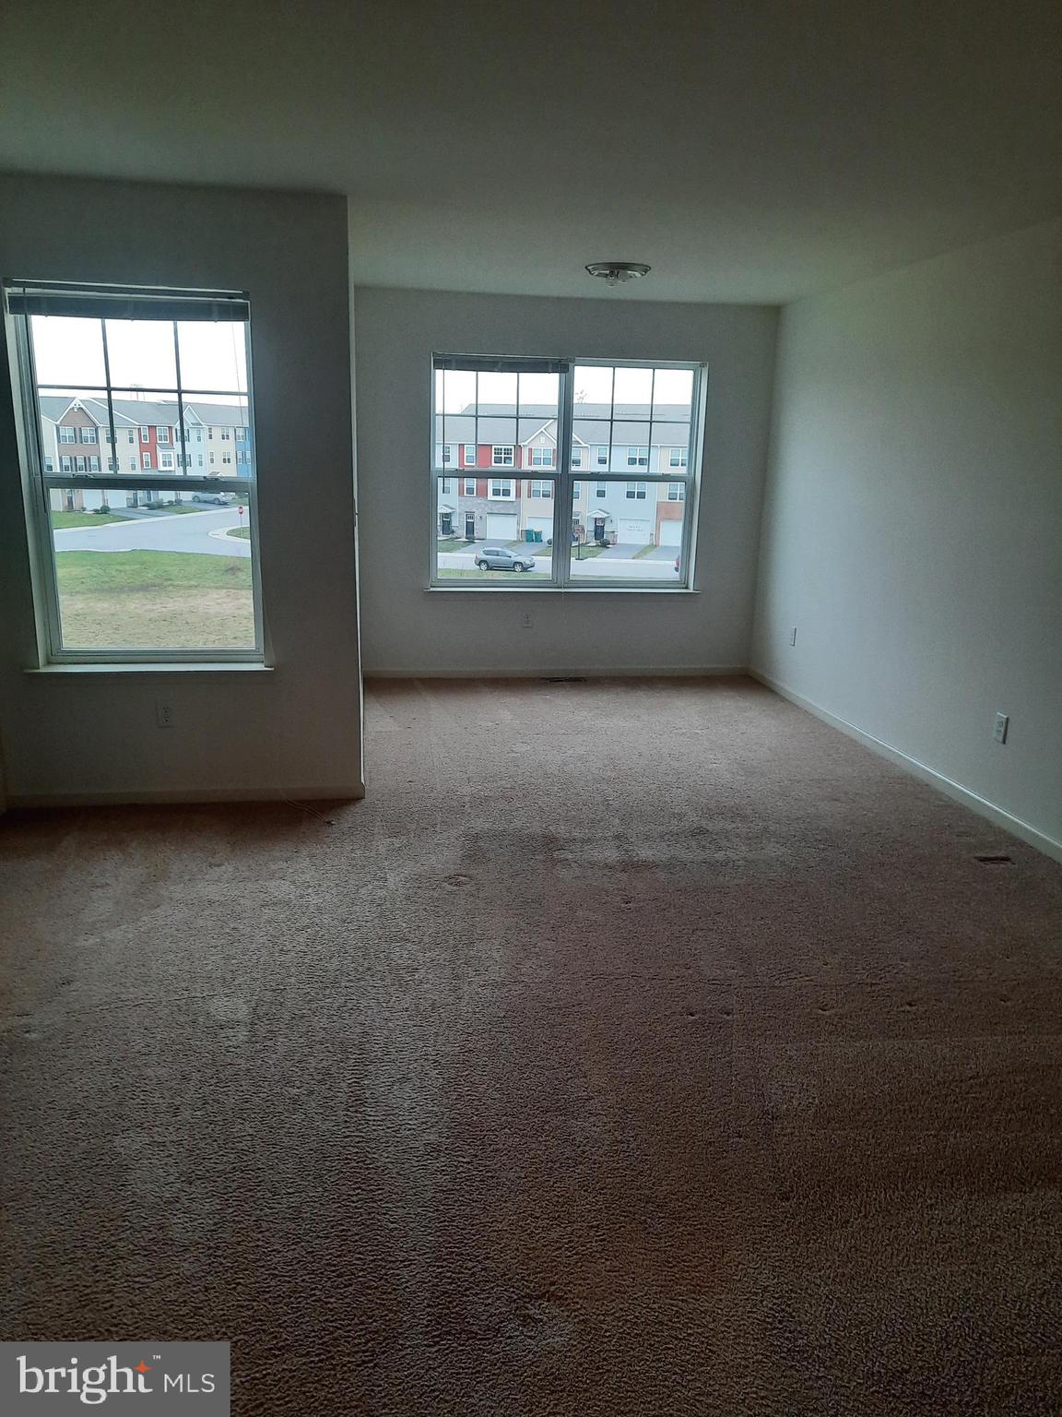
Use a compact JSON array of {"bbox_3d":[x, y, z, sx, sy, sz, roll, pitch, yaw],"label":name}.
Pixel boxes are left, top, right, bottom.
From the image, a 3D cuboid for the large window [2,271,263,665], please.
[{"bbox_3d":[-1.539,-0.899,4.085,0.878,1.447,0.120,-1,15,-9],"label":"large window"}]

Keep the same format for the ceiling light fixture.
[{"bbox_3d":[0.452,-2.238,5.327,0.340,0.100,0.340,-1,15,-9],"label":"ceiling light fixture"}]

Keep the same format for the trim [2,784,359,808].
[{"bbox_3d":[-1.457,0.381,4.368,1.479,0.070,0.015,-1,15,-9],"label":"trim"}]

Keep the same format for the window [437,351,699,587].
[{"bbox_3d":[0.241,-1.521,6.699,1.784,1.450,0.120,-1,15,-9],"label":"window"}]

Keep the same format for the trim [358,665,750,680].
[{"bbox_3d":[0.217,-0.244,6.964,2.689,0.070,0.015,-1,15,-9],"label":"trim"}]

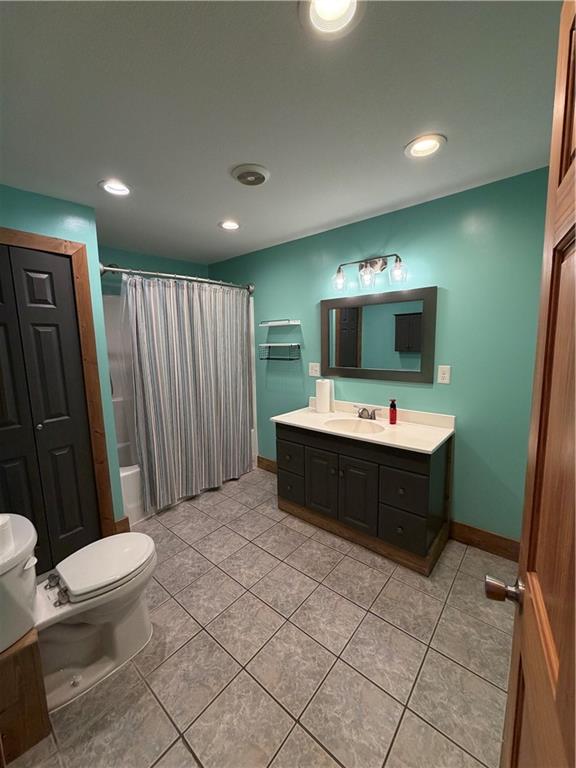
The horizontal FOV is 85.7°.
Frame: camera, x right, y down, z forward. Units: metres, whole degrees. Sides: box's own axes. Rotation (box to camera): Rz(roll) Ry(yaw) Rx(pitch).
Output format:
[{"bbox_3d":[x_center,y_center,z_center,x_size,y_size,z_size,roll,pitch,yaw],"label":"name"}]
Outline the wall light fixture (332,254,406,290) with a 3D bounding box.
[{"bbox_3d":[0.613,-0.828,2.348,0.586,0.223,0.171,6,11,40],"label":"wall light fixture"}]

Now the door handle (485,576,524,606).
[{"bbox_3d":[0.464,0.445,0.671,0.065,0.055,0.055,4,10,30],"label":"door handle"}]

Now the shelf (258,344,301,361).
[{"bbox_3d":[-0.082,-0.312,3.037,0.391,0.160,0.152,6,11,40],"label":"shelf"}]

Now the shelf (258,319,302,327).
[{"bbox_3d":[-0.083,-0.579,2.995,0.389,0.050,0.152,6,11,40],"label":"shelf"}]

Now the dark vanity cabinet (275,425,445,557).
[{"bbox_3d":[0.538,0.698,2.433,1.210,0.760,0.512,6,11,40],"label":"dark vanity cabinet"}]

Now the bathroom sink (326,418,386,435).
[{"bbox_3d":[0.492,0.376,2.315,0.457,0.136,0.352,6,11,40],"label":"bathroom sink"}]

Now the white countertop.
[{"bbox_3d":[0.519,0.267,2.366,1.247,0.114,0.532,6,11,40],"label":"white countertop"}]

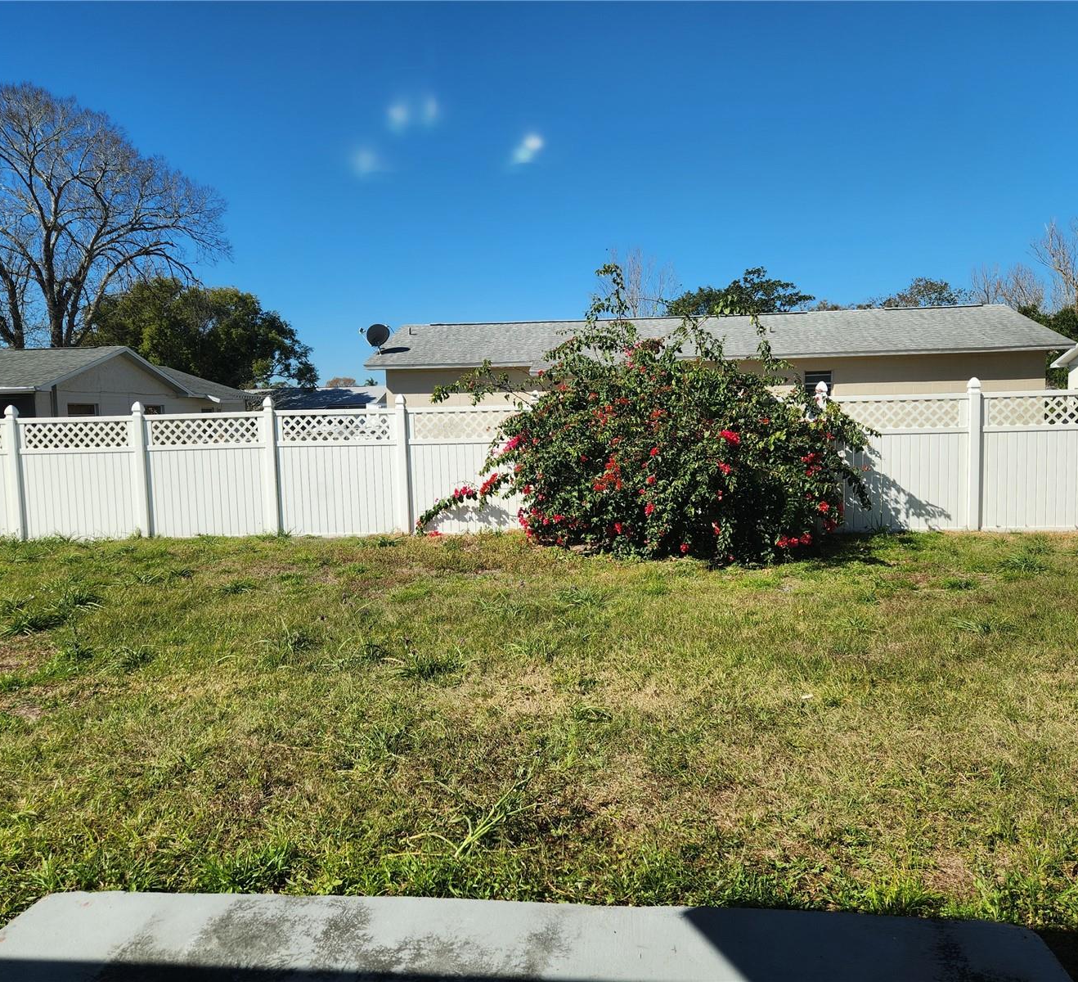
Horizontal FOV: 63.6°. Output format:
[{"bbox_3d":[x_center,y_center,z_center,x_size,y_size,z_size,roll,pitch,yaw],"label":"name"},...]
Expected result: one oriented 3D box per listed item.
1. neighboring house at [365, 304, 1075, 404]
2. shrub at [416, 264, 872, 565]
[{"bbox_3d":[4.124,-2.714,23.400,15.560,4.000,8.000,-1,4,5],"label":"neighboring house"},{"bbox_3d":[1.193,-0.991,9.906,5.200,3.300,2.500,-1,4,6],"label":"shrub"}]

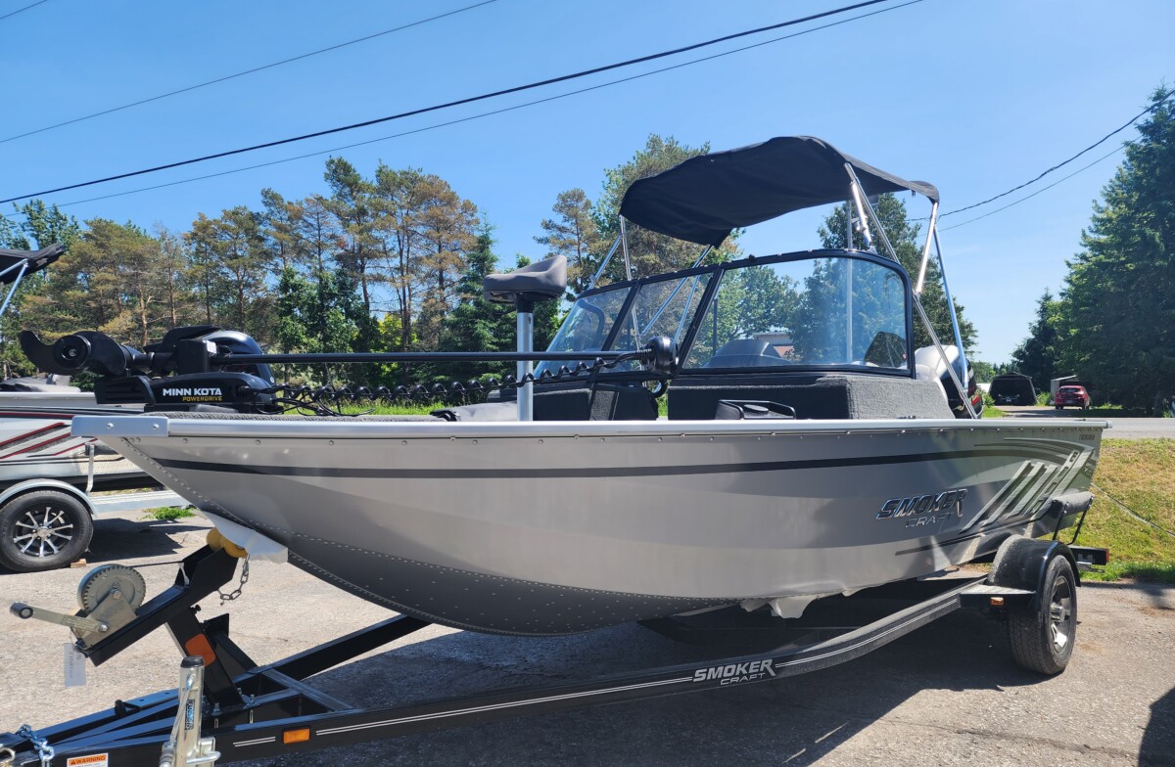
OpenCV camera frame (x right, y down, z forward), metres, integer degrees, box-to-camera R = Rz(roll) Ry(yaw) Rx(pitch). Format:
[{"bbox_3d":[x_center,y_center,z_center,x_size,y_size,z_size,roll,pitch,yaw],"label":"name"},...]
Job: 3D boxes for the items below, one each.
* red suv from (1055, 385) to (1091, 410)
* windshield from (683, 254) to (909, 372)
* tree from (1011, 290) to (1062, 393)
[{"bbox_3d":[35.000,1.010,56.300,1.840,1.660,4.500,0,0,38],"label":"red suv"},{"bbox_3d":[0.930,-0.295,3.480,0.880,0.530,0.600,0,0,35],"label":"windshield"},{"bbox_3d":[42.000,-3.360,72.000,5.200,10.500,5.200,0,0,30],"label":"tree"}]

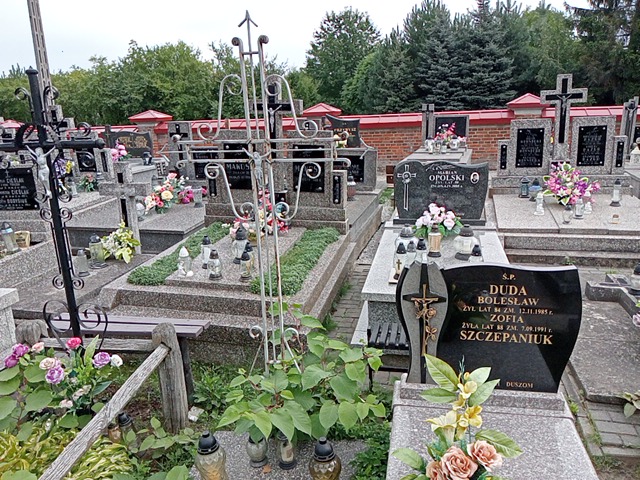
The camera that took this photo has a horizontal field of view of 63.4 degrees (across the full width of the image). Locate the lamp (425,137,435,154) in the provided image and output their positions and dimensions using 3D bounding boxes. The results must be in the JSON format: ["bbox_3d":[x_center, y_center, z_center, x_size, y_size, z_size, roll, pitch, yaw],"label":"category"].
[{"bbox_3d":[2.164,-1.866,10.197,0.170,0.302,0.170,1,15,13],"label":"lamp"}]

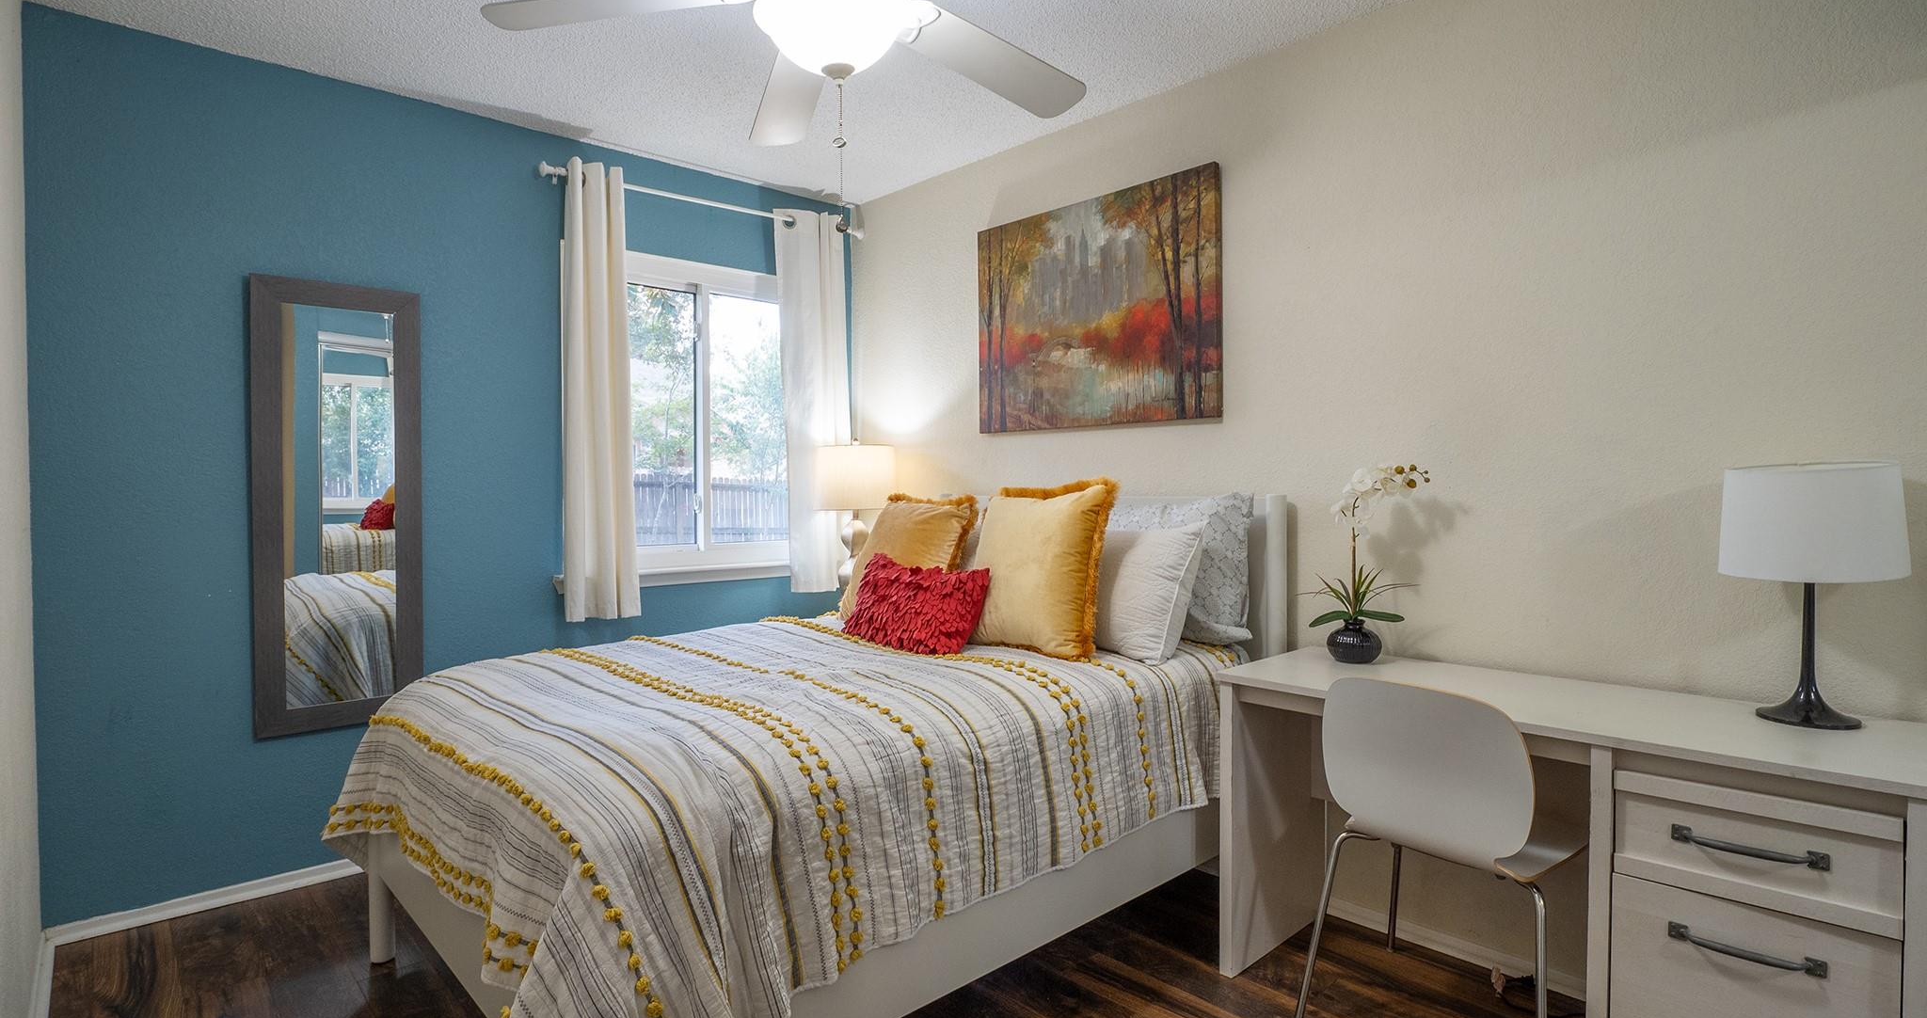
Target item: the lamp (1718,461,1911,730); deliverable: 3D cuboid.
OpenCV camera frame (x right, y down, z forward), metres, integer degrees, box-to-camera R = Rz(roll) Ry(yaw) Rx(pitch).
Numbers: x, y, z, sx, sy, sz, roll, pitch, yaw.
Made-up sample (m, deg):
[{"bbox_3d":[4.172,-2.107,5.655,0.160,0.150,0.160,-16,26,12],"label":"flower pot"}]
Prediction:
[{"bbox_3d":[1.570,0.159,1.651,0.265,0.478,0.265,-2,2,-43],"label":"lamp"}]

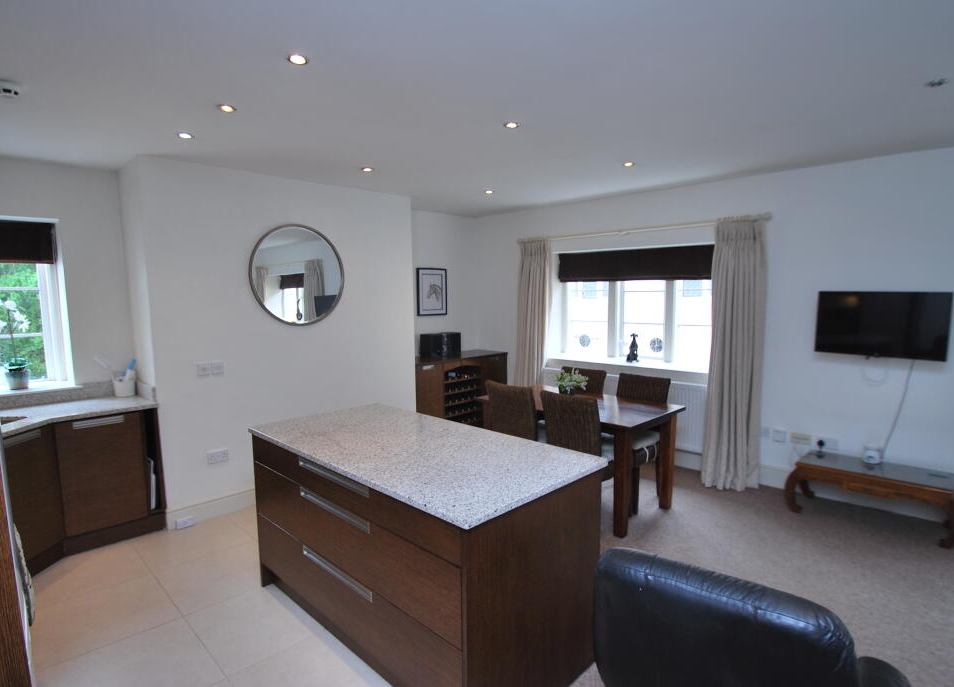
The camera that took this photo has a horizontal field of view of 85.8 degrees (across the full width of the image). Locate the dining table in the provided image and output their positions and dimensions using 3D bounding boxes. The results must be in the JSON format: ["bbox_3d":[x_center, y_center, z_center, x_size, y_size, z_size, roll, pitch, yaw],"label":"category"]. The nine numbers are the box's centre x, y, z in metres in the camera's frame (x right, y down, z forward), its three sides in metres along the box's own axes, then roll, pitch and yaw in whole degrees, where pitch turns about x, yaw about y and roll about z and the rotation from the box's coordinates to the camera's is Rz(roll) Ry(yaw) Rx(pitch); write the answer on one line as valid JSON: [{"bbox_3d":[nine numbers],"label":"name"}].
[{"bbox_3d":[0.761,0.815,3.930,1.310,0.754,0.790,5,8,43],"label":"dining table"}]

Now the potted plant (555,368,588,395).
[{"bbox_3d":[0.768,0.333,4.191,0.245,0.250,0.245,0,6,0],"label":"potted plant"}]

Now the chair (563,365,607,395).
[{"bbox_3d":[0.765,0.718,4.401,0.440,0.940,0.570,5,8,43],"label":"chair"}]

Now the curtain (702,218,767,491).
[{"bbox_3d":[2.112,0.093,4.194,0.410,2.180,0.190,5,8,43],"label":"curtain"}]

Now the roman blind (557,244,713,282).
[{"bbox_3d":[1.550,-0.790,5.180,1.724,0.320,0.080,5,8,43],"label":"roman blind"}]

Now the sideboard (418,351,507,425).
[{"bbox_3d":[-0.315,0.577,5.733,0.500,0.863,1.440,5,8,43],"label":"sideboard"}]

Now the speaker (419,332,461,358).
[{"bbox_3d":[-0.410,0.016,5.675,0.390,0.266,0.210,-3,7,-26],"label":"speaker"}]

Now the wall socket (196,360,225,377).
[{"bbox_3d":[-1.863,0.181,3.604,0.012,0.090,0.182,5,8,43],"label":"wall socket"}]

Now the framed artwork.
[{"bbox_3d":[-0.483,-0.574,5.786,0.025,0.520,0.425,5,8,43],"label":"framed artwork"}]

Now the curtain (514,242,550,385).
[{"bbox_3d":[0.608,-0.054,5.614,0.310,2.120,0.180,5,8,43],"label":"curtain"}]

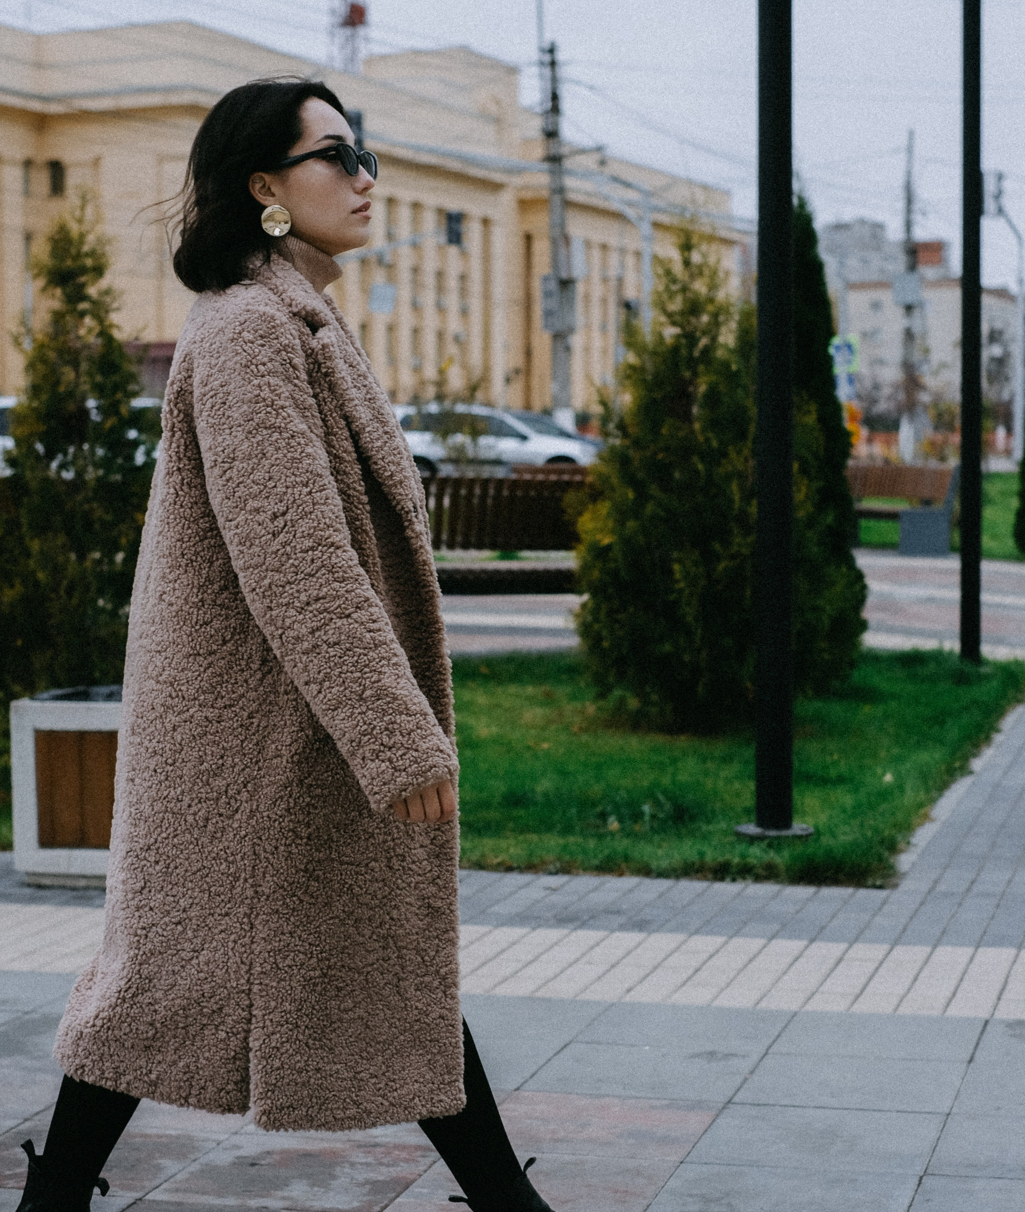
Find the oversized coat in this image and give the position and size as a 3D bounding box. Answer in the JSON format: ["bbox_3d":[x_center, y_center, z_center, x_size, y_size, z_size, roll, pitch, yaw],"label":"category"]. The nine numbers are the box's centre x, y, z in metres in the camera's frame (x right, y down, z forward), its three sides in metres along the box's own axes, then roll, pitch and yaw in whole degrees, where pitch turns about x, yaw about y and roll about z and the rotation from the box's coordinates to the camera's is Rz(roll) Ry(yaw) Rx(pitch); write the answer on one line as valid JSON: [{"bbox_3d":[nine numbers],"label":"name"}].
[{"bbox_3d":[-0.347,0.095,3.070,0.530,1.150,0.480,0,3,17],"label":"oversized coat"}]

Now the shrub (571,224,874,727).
[{"bbox_3d":[0.992,-0.673,10.933,1.370,2.420,1.270,-1,3,0],"label":"shrub"}]

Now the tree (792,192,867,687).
[{"bbox_3d":[1.528,-0.885,12.125,0.750,2.700,0.750,-1,3,0],"label":"tree"}]

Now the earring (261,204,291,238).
[{"bbox_3d":[-0.308,-0.503,2.955,0.041,0.042,0.008,0,3,12],"label":"earring"}]

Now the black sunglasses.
[{"bbox_3d":[-0.258,-0.584,3.015,0.135,0.048,0.142,-12,-2,23],"label":"black sunglasses"}]

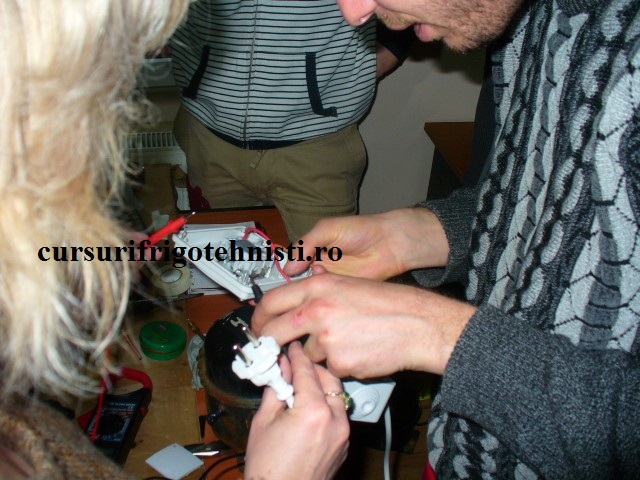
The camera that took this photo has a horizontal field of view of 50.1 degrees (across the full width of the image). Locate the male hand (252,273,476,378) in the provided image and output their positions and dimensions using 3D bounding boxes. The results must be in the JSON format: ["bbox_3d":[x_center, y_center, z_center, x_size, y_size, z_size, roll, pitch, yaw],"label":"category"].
[{"bbox_3d":[0.039,0.076,0.595,0.183,0.065,0.090,4,65,10],"label":"male hand"}]

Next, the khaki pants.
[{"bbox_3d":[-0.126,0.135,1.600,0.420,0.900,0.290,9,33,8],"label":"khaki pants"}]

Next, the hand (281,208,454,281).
[{"bbox_3d":[0.048,0.009,0.705,0.180,0.080,0.080,-13,33,3],"label":"hand"}]

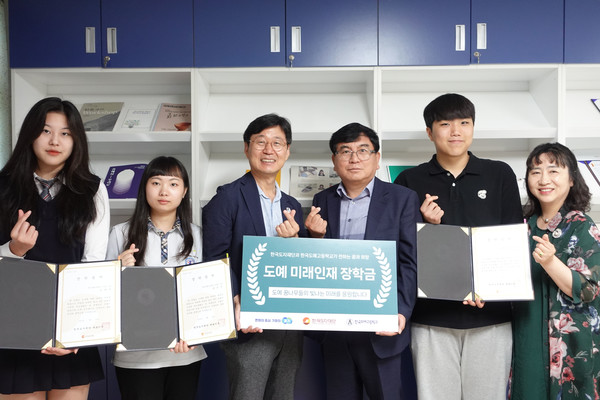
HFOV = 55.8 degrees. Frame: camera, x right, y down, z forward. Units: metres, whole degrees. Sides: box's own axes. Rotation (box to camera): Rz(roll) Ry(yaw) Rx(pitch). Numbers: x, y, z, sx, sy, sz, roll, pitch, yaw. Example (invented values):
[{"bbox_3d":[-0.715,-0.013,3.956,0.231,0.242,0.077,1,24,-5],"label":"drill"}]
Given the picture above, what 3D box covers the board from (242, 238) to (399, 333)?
[{"bbox_3d":[0.077,0.317,2.152,0.592,0.346,0.015,2,-14,-5],"label":"board"}]

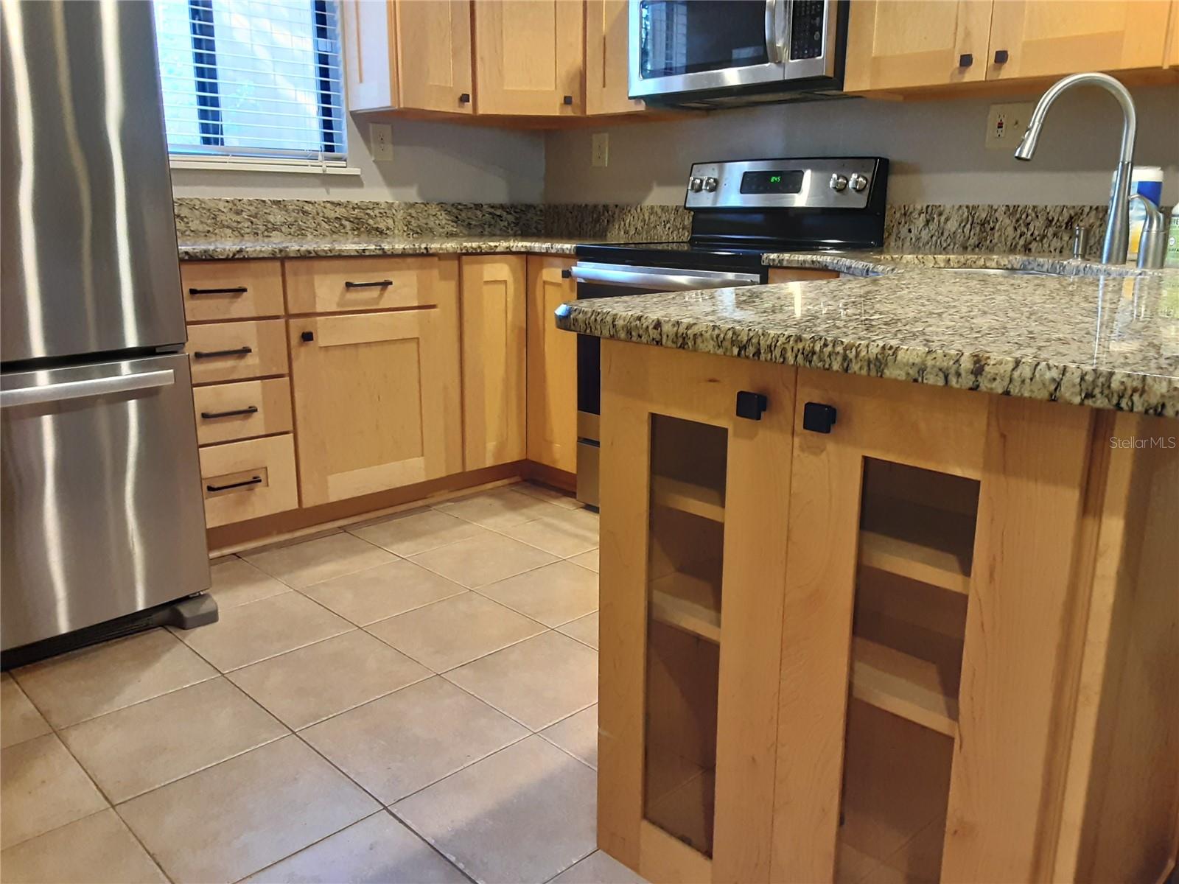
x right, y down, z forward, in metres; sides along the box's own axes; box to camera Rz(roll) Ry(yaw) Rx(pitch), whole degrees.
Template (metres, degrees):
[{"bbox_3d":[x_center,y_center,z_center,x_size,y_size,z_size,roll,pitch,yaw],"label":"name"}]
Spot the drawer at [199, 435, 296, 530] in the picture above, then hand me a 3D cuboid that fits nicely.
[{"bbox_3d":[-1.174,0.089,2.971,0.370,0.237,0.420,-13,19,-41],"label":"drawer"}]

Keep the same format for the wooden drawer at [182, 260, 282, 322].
[{"bbox_3d":[-1.199,-0.456,2.823,0.390,0.160,0.460,-13,19,-42],"label":"wooden drawer"}]

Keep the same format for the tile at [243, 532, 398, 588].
[{"bbox_3d":[-0.799,0.355,2.858,0.341,0.011,0.334,-13,19,-42],"label":"tile"}]

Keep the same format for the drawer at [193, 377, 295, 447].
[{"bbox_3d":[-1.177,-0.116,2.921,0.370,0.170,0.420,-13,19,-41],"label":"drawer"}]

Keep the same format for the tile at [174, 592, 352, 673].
[{"bbox_3d":[-0.833,0.482,2.438,0.346,0.012,0.346,-13,19,-41],"label":"tile"}]

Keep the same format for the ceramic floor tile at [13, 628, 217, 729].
[{"bbox_3d":[-1.066,0.531,2.156,0.341,0.011,0.334,-13,19,-42],"label":"ceramic floor tile"}]

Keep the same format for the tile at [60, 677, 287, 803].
[{"bbox_3d":[-0.849,0.601,1.958,0.346,0.012,0.346,-13,19,-41],"label":"tile"}]

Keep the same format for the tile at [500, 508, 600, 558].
[{"bbox_3d":[-0.065,0.298,3.088,0.341,0.011,0.334,-13,19,-42],"label":"tile"}]

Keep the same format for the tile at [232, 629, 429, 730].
[{"bbox_3d":[-0.583,0.531,2.153,0.341,0.011,0.334,-13,19,-42],"label":"tile"}]

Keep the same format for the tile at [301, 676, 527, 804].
[{"bbox_3d":[-0.349,0.590,1.917,0.341,0.011,0.334,-13,19,-42],"label":"tile"}]

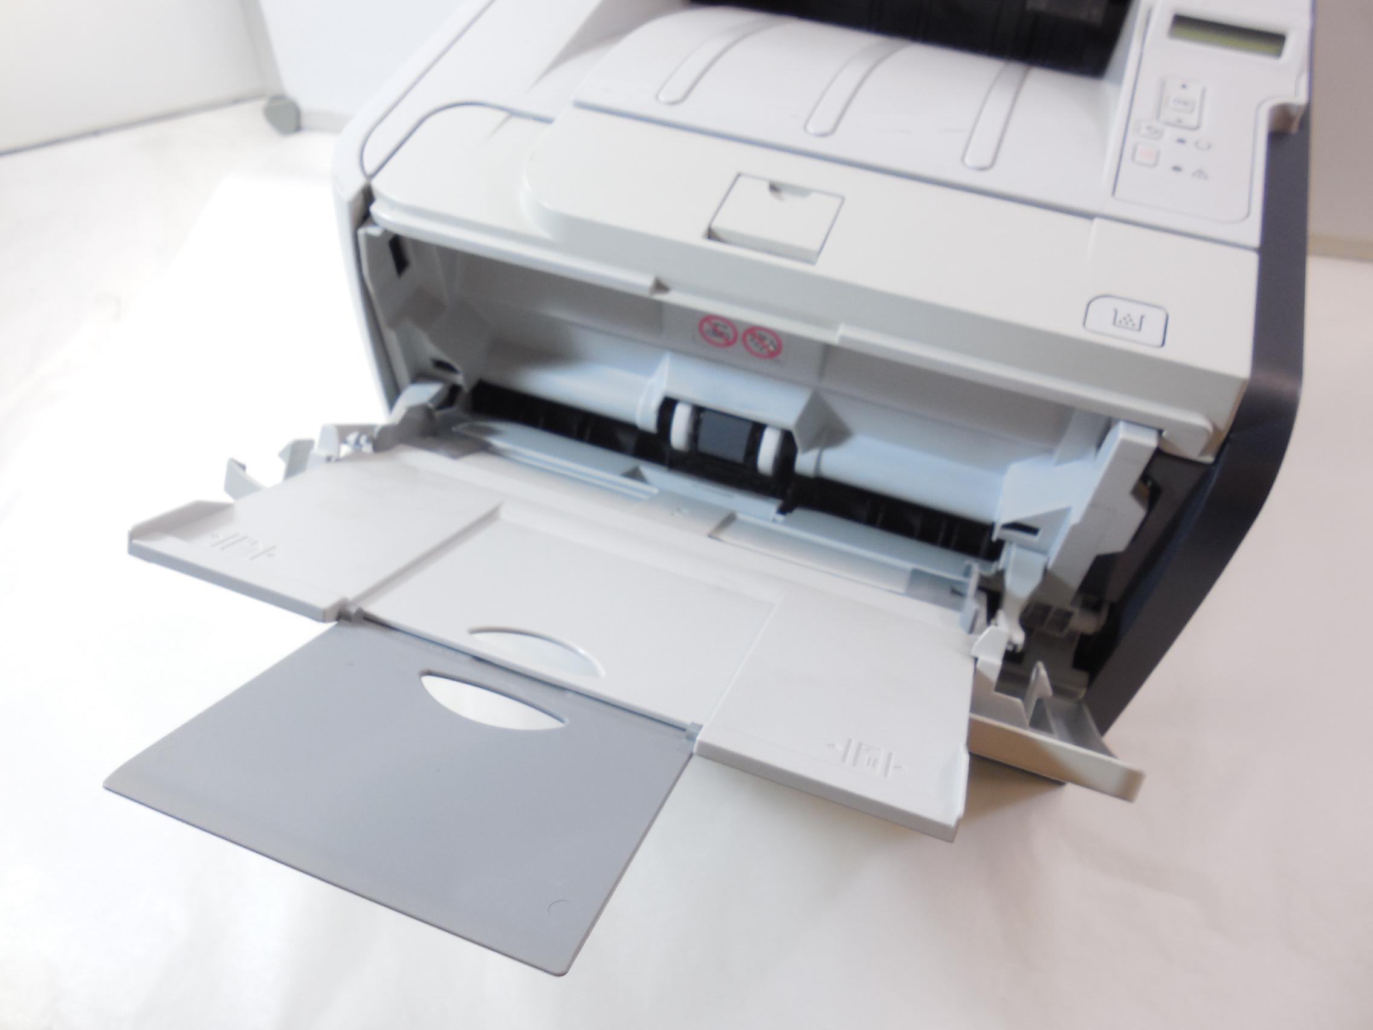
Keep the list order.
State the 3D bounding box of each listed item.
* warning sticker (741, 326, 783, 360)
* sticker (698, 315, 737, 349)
[{"bbox_3d":[0.031,-0.070,0.418,0.017,0.017,0.002,17,53,13],"label":"warning sticker"},{"bbox_3d":[0.013,-0.075,0.422,0.017,0.017,0.002,17,53,13],"label":"sticker"}]

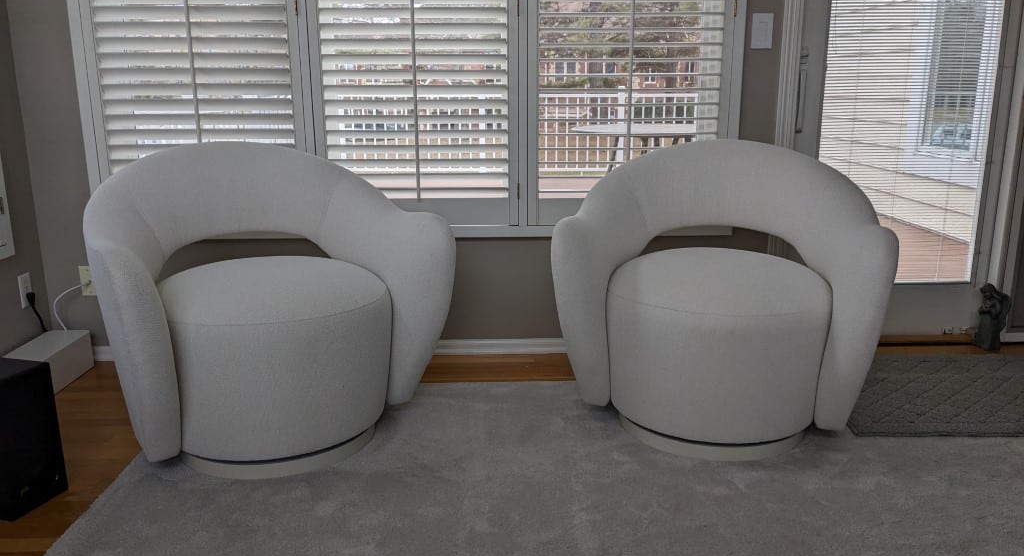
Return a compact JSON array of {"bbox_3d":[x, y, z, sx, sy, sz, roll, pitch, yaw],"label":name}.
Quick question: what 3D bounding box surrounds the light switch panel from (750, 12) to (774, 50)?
[{"bbox_3d":[0.871,-0.856,2.770,0.072,0.116,0.010,-1,13,-2],"label":"light switch panel"}]

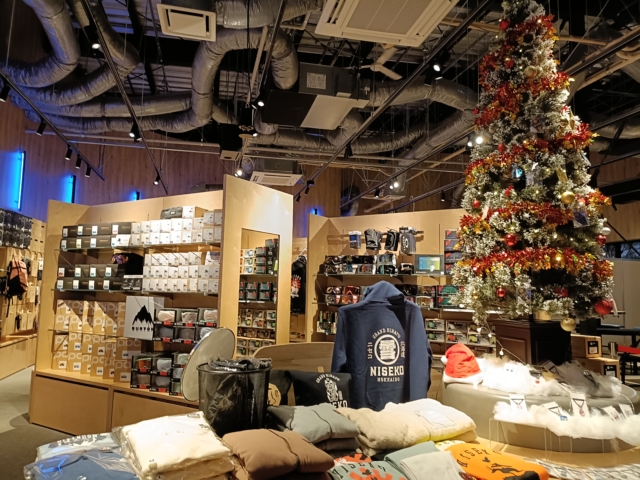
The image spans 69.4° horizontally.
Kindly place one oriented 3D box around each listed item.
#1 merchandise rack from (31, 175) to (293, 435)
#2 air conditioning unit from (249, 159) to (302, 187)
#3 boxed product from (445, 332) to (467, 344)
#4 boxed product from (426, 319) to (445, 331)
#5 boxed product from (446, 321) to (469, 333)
[{"bbox_3d":[-1.623,0.728,4.619,2.559,2.327,0.950,-2,-7,31],"label":"merchandise rack"},{"bbox_3d":[-0.890,-1.366,9.311,0.950,0.300,0.950,2,-6,-14],"label":"air conditioning unit"},{"bbox_3d":[1.415,1.002,4.730,0.199,0.111,0.120,-2,-7,31],"label":"boxed product"},{"bbox_3d":[1.230,0.896,4.853,0.199,0.108,0.120,-2,-7,31],"label":"boxed product"},{"bbox_3d":[1.417,0.892,4.742,0.199,0.109,0.120,-2,-7,31],"label":"boxed product"}]

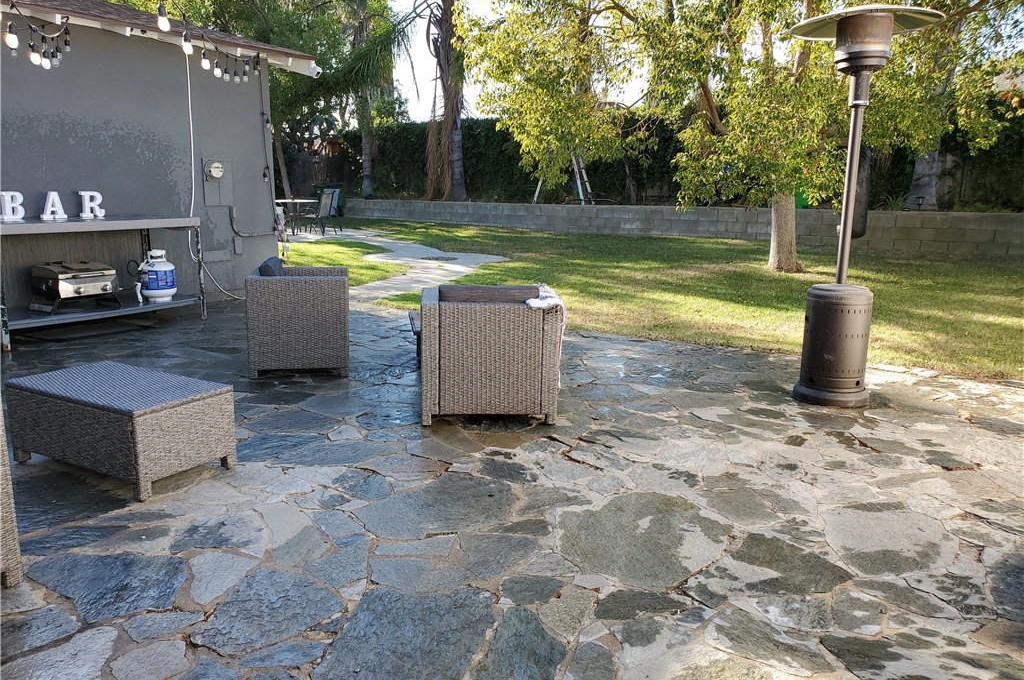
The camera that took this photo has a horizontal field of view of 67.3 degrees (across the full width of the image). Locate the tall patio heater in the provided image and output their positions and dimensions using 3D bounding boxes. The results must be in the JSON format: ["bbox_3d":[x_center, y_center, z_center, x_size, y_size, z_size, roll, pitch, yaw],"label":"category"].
[{"bbox_3d":[1.960,-0.728,4.490,0.800,2.240,0.800,0,12,0],"label":"tall patio heater"}]

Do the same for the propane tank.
[{"bbox_3d":[-3.202,-0.583,6.980,0.315,0.455,0.315,-4,13,-21],"label":"propane tank"}]

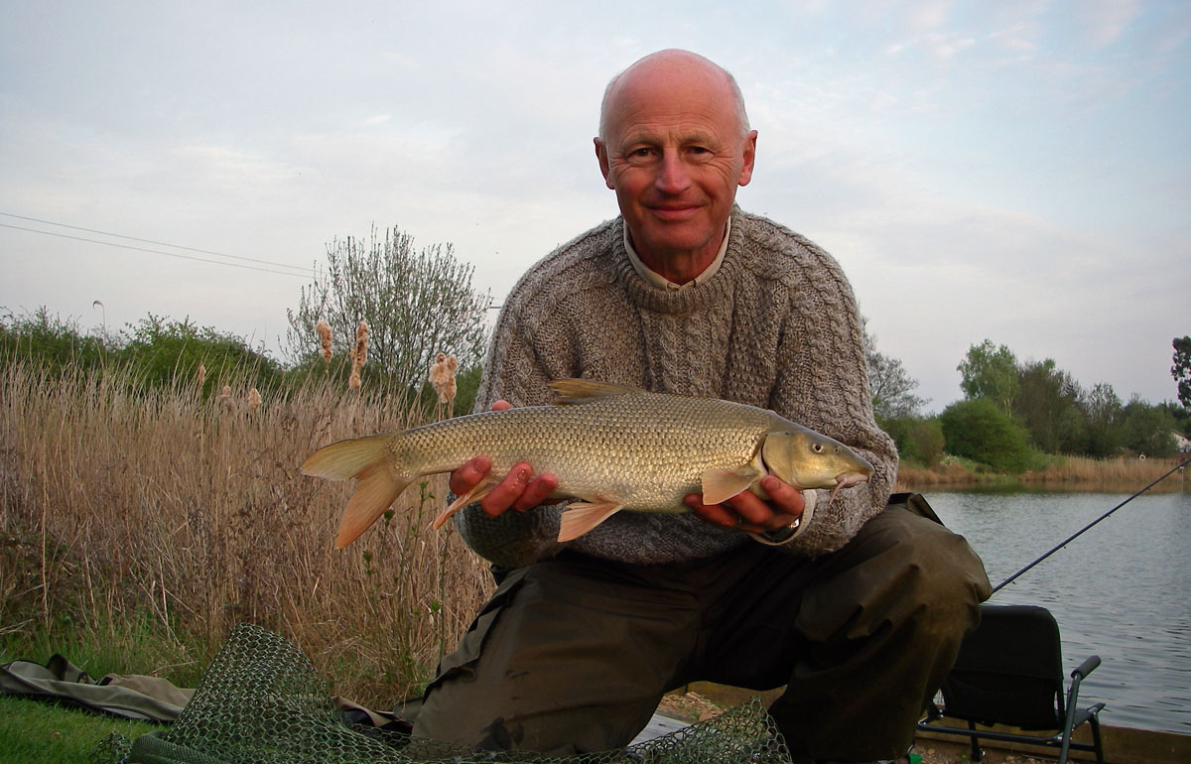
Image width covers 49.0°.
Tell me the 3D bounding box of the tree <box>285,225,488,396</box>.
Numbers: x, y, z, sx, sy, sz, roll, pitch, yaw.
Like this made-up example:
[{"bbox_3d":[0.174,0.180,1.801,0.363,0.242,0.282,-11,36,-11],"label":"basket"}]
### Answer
[{"bbox_3d":[-3.515,-0.325,22.074,3.440,4.610,3.440,1,-4,-9],"label":"tree"}]

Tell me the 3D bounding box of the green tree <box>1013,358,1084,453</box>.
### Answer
[{"bbox_3d":[37.345,2.249,108.100,6.070,8.360,6.070,-1,-4,19],"label":"green tree"}]

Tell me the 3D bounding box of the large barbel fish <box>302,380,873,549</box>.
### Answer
[{"bbox_3d":[-0.007,0.081,1.280,0.550,0.160,0.100,-2,-3,4],"label":"large barbel fish"}]

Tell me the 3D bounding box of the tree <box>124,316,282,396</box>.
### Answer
[{"bbox_3d":[-6.005,0.363,20.022,2.550,2.780,2.420,1,-4,-17],"label":"tree"}]

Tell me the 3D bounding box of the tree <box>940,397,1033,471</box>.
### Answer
[{"bbox_3d":[29.948,4.052,99.957,7.290,5.920,6.920,-1,-4,17],"label":"tree"}]

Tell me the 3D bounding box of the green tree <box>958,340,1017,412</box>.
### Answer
[{"bbox_3d":[32.507,1.431,108.156,5.580,10.000,5.580,-1,-4,17],"label":"green tree"}]

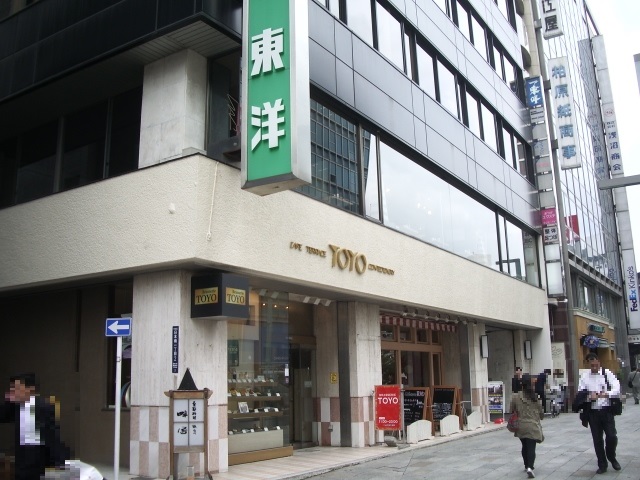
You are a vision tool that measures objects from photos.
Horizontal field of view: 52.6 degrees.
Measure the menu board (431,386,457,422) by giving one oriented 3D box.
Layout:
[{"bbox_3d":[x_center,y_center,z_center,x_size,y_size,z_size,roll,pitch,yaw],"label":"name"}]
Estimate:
[{"bbox_3d":[3.423,4.558,17.590,0.700,1.220,0.500,-9,-15,32],"label":"menu board"}]

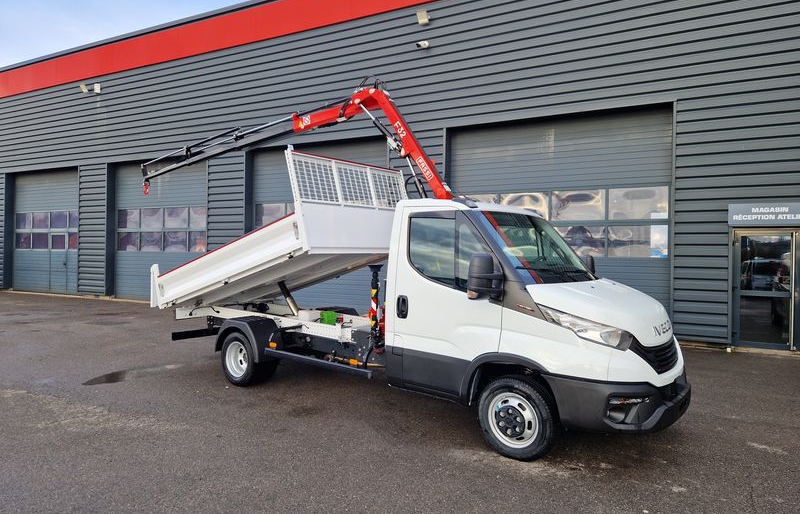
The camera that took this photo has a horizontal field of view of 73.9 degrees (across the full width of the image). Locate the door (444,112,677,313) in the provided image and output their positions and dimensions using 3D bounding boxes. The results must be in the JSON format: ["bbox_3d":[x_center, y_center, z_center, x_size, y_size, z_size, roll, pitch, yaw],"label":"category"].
[{"bbox_3d":[3.304,-0.700,11.751,4.850,4.700,0.240,1,0,27],"label":"door"}]

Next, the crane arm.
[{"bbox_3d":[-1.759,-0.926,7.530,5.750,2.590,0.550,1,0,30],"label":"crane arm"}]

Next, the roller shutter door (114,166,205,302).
[{"bbox_3d":[-7.987,-0.870,17.594,4.820,4.700,0.240,1,0,27],"label":"roller shutter door"}]

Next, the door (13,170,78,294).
[{"bbox_3d":[-13.689,-0.956,20.544,4.880,4.700,0.240,1,0,27],"label":"door"}]

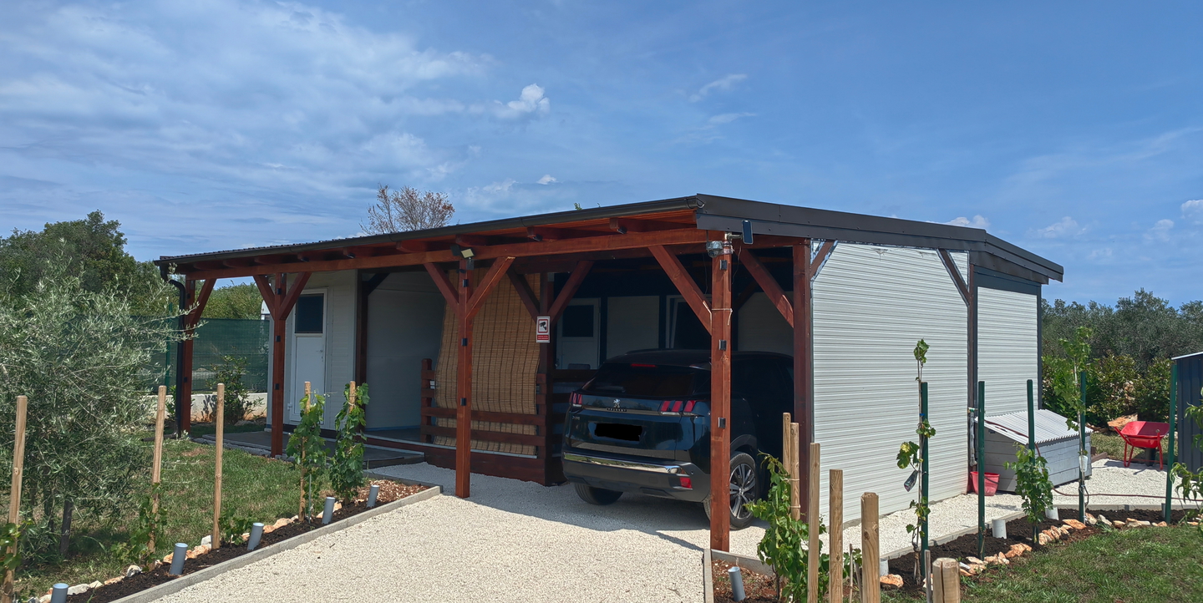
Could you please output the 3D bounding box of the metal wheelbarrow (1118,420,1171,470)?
[{"bbox_3d":[7.953,2.103,13.715,0.580,0.650,1.300,-1,-3,38],"label":"metal wheelbarrow"}]

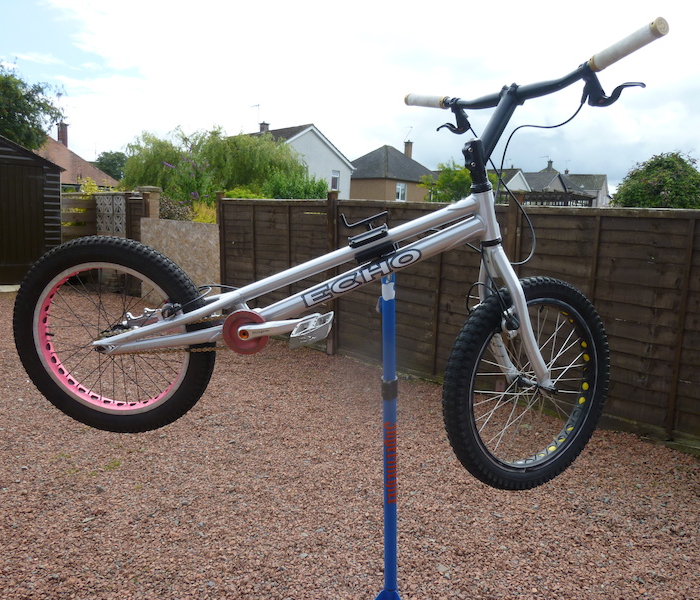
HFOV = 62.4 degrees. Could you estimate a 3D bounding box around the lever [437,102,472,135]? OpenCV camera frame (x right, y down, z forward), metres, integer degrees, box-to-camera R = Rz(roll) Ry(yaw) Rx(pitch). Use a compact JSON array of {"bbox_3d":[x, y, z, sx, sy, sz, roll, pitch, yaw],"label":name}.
[{"bbox_3d":[0.259,-0.463,1.485,0.034,0.077,0.128,-22,29,-25],"label":"lever"}]

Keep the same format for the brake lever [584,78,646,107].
[{"bbox_3d":[0.486,-0.407,1.083,0.034,0.077,0.128,-22,6,-25],"label":"brake lever"}]

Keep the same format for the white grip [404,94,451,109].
[{"bbox_3d":[0.199,-0.521,1.505,0.034,0.034,0.153,-6,20,-37],"label":"white grip"}]

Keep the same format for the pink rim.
[{"bbox_3d":[-0.582,0.093,1.430,0.394,0.394,0.045,6,16,4],"label":"pink rim"}]

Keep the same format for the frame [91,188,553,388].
[{"bbox_3d":[-0.056,-0.053,1.334,1.080,0.464,0.138,6,16,4],"label":"frame"}]

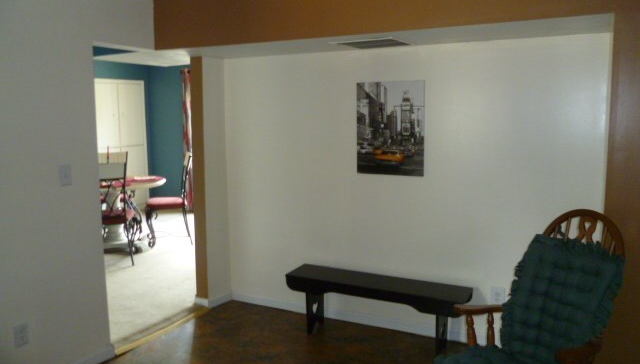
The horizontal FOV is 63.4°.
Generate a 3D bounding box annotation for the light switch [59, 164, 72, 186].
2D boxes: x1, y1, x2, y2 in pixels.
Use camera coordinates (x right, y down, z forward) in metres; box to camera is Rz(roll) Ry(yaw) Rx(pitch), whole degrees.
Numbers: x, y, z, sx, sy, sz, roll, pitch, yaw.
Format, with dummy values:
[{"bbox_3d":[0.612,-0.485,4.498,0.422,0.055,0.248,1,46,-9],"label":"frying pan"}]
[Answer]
[{"bbox_3d":[-1.459,-0.037,2.980,0.010,0.116,0.074,3,8,27],"label":"light switch"}]

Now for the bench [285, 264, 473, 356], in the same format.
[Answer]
[{"bbox_3d":[0.378,0.894,3.560,1.247,0.425,0.331,3,8,27],"label":"bench"}]

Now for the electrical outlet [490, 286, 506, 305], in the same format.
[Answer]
[{"bbox_3d":[1.169,0.751,3.403,0.074,0.116,0.010,3,8,27],"label":"electrical outlet"}]

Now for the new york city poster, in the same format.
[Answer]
[{"bbox_3d":[0.484,-0.370,3.610,0.493,0.649,0.025,3,8,27],"label":"new york city poster"}]

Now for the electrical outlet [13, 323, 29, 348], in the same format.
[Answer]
[{"bbox_3d":[-1.605,0.830,2.793,0.010,0.116,0.074,3,8,27],"label":"electrical outlet"}]

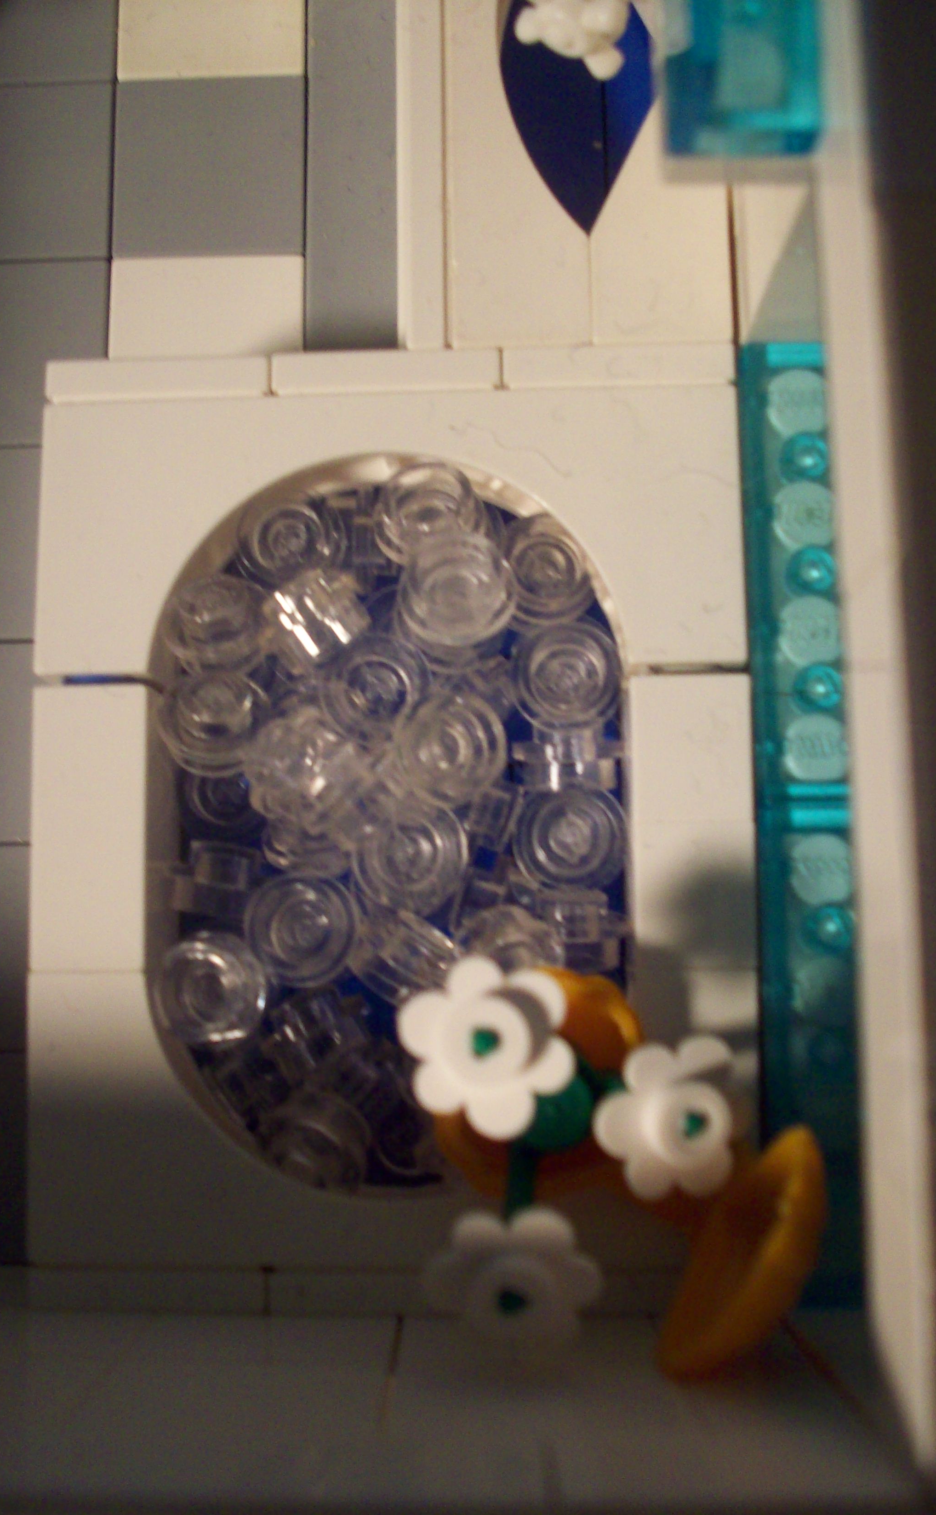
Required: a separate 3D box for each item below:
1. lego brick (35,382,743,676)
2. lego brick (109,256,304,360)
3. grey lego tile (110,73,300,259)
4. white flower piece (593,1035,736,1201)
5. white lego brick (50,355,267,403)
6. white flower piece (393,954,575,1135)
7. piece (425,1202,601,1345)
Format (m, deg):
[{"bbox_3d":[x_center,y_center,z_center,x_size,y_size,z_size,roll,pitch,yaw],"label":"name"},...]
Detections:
[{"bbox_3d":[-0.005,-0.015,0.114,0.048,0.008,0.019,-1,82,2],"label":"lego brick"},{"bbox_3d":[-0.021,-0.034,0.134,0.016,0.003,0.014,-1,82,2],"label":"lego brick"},{"bbox_3d":[-0.021,-0.049,0.136,0.016,0.003,0.016,-1,82,2],"label":"grey lego tile"},{"bbox_3d":[0.012,0.021,0.092,0.010,0.003,0.010,0,78,-19],"label":"white flower piece"},{"bbox_3d":[-0.021,-0.026,0.117,0.016,0.008,0.003,-1,82,2],"label":"white lego brick"},{"bbox_3d":[0.001,0.016,0.088,0.010,0.003,0.010,0,74,12],"label":"white flower piece"},{"bbox_3d":[0.003,0.030,0.092,0.010,0.003,0.010,0,100,2],"label":"piece"}]

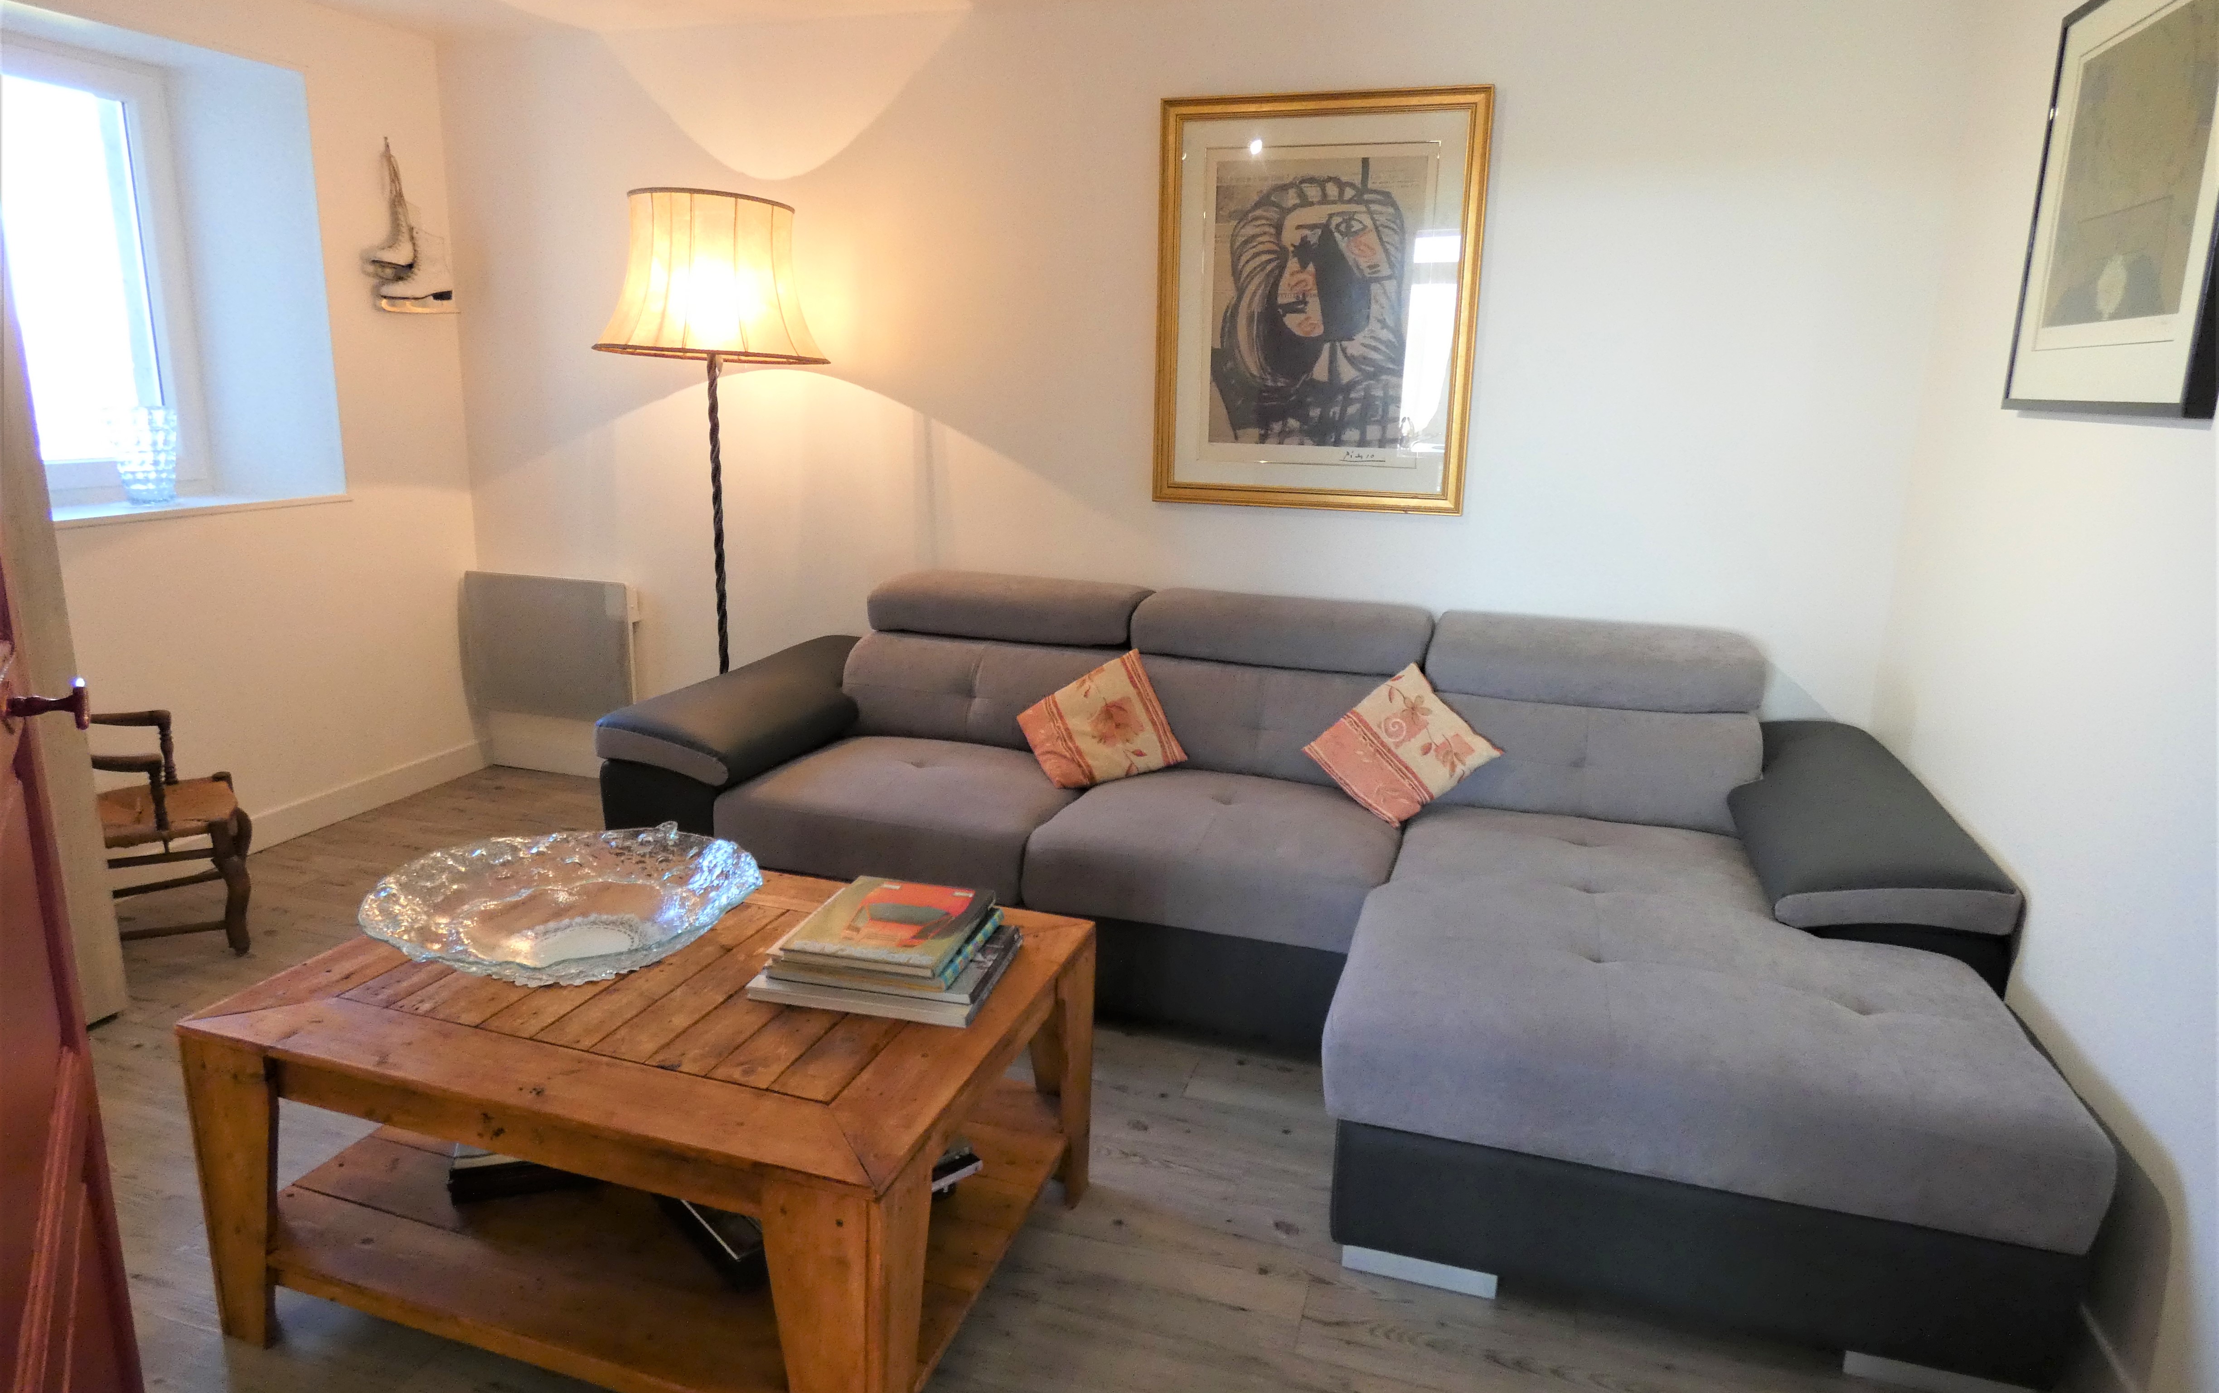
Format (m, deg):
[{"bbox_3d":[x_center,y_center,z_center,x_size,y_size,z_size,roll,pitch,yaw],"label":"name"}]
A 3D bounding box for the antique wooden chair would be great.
[{"bbox_3d":[-2.254,0.214,2.942,0.406,0.721,0.406,-7,16,-30],"label":"antique wooden chair"}]

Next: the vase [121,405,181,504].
[{"bbox_3d":[-2.554,-0.636,3.373,0.155,0.252,0.155,5,14,17],"label":"vase"}]

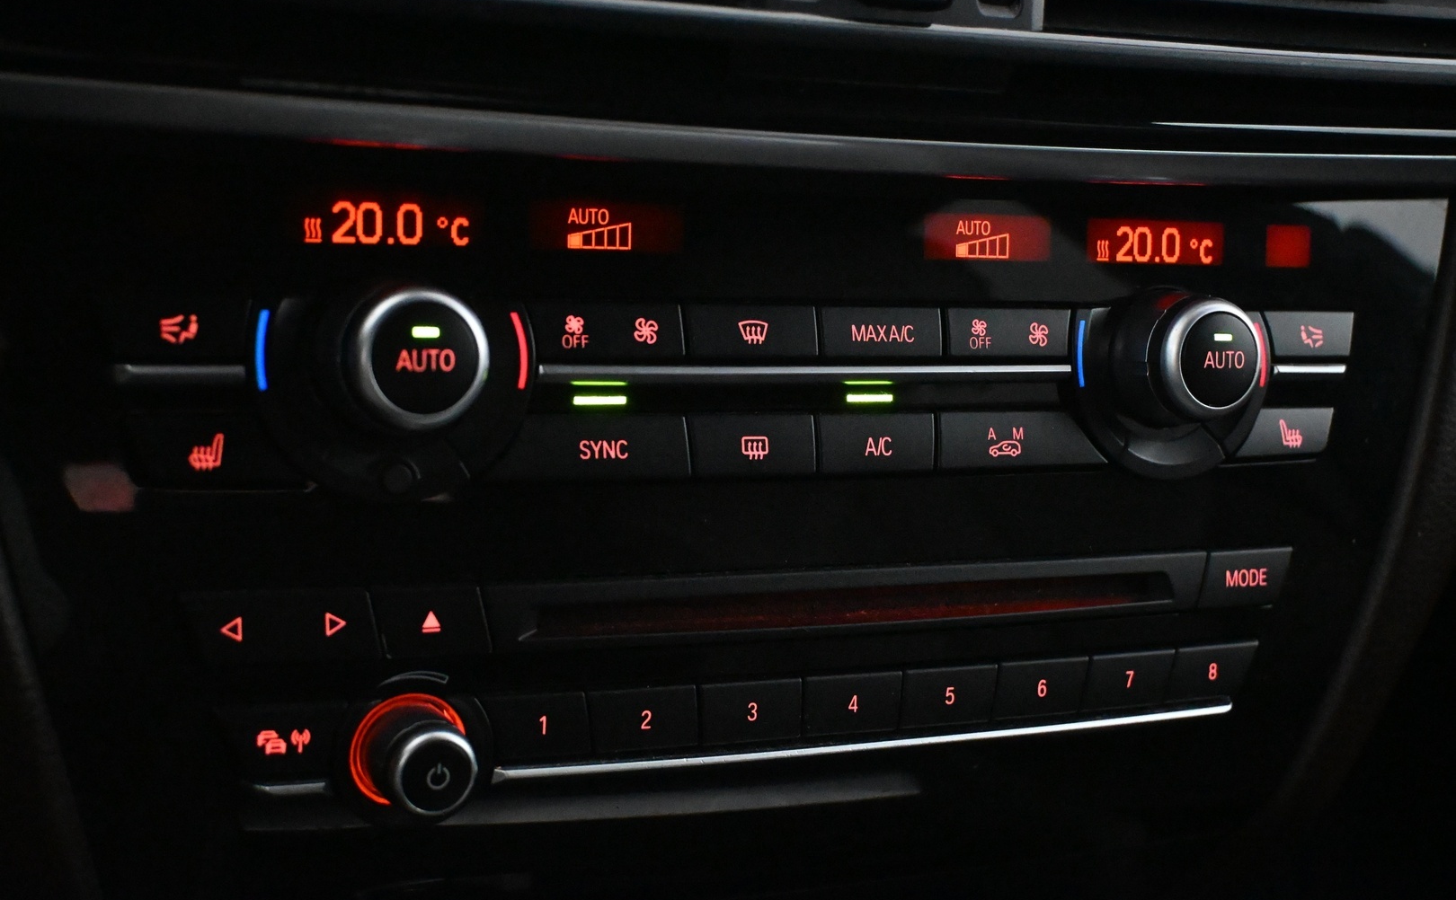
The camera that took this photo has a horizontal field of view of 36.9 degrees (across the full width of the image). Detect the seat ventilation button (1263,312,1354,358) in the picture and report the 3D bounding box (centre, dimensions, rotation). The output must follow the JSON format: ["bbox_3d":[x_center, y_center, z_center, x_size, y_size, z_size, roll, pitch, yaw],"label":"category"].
[{"bbox_3d":[0.107,-0.022,0.406,0.022,0.009,0.004,-1,4,-27],"label":"seat ventilation button"}]

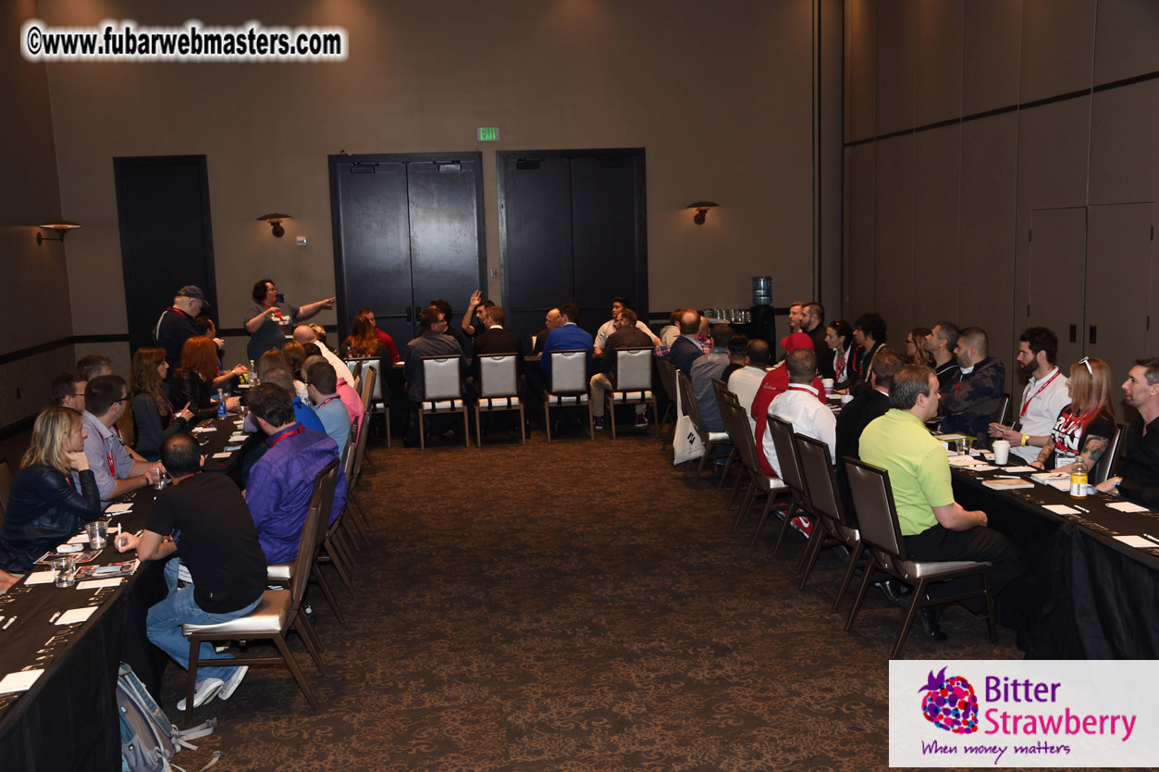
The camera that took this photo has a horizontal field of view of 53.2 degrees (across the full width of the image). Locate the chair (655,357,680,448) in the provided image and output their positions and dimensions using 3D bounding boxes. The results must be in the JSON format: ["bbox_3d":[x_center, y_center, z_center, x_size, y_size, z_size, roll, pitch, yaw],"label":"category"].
[{"bbox_3d":[1.088,0.190,10.665,0.600,0.930,0.460,-4,8,-13],"label":"chair"}]

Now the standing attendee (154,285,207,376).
[{"bbox_3d":[-3.637,-0.087,10.758,0.473,1.674,0.561,-6,9,-28],"label":"standing attendee"}]

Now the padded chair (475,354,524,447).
[{"bbox_3d":[-0.801,0.098,11.700,0.460,0.930,0.600,-2,8,-4],"label":"padded chair"}]

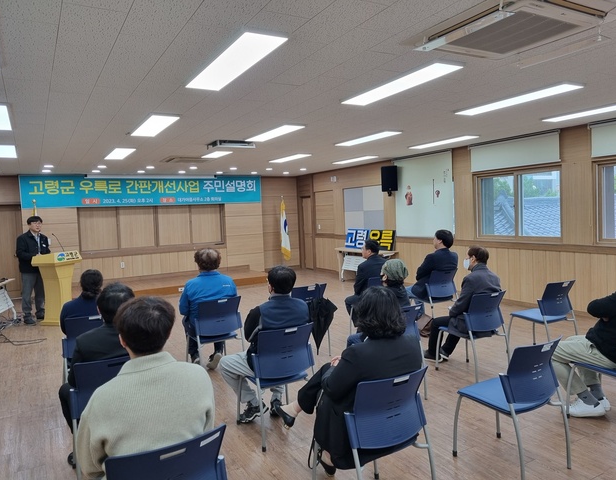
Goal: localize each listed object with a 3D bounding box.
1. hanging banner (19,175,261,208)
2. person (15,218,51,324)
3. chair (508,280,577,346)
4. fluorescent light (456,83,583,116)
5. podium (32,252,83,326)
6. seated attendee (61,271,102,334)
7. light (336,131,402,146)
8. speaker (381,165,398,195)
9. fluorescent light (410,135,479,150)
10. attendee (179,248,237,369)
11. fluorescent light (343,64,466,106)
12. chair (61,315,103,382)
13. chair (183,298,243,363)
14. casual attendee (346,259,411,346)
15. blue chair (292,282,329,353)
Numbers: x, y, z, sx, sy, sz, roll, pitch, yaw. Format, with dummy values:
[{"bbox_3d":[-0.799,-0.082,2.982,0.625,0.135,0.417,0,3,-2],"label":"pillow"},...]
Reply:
[{"bbox_3d":[-3.755,-1.206,11.772,5.670,0.720,0.020,-4,4,-29],"label":"hanging banner"},{"bbox_3d":[-4.376,0.464,7.709,0.400,1.700,0.510,-1,3,22],"label":"person"},{"bbox_3d":[2.445,0.792,5.023,0.480,0.780,0.530,-4,3,-30],"label":"chair"},{"bbox_3d":[2.050,-1.381,4.839,0.310,0.050,1.240,-4,3,-30],"label":"fluorescent light"},{"bbox_3d":[-3.898,0.752,7.566,0.430,1.140,0.620,-2,3,11],"label":"podium"},{"bbox_3d":[-1.861,0.801,4.129,0.490,1.160,0.700,-4,3,-30],"label":"seated attendee"},{"bbox_3d":[0.847,-1.442,6.943,0.310,0.050,1.240,-4,3,-30],"label":"light"},{"bbox_3d":[1.623,-1.209,9.540,0.320,0.500,0.300,-1,3,19],"label":"speaker"},{"bbox_3d":[2.110,-1.542,7.550,0.280,0.050,1.250,-4,4,-29],"label":"fluorescent light"},{"bbox_3d":[-1.026,0.698,4.686,0.540,1.245,0.720,-4,3,-30],"label":"attendee"},{"bbox_3d":[0.731,-1.304,4.029,0.284,0.050,1.240,-4,3,-30],"label":"fluorescent light"},{"bbox_3d":[-1.783,0.984,4.005,0.460,0.800,0.540,-4,3,-30],"label":"chair"},{"bbox_3d":[-0.911,0.942,4.721,0.480,0.780,0.530,-4,3,-30],"label":"chair"},{"bbox_3d":[0.533,0.713,3.977,0.520,1.155,0.700,-4,3,-34],"label":"casual attendee"},{"bbox_3d":[-0.101,0.897,5.447,0.490,0.800,0.530,-4,4,-29],"label":"blue chair"}]

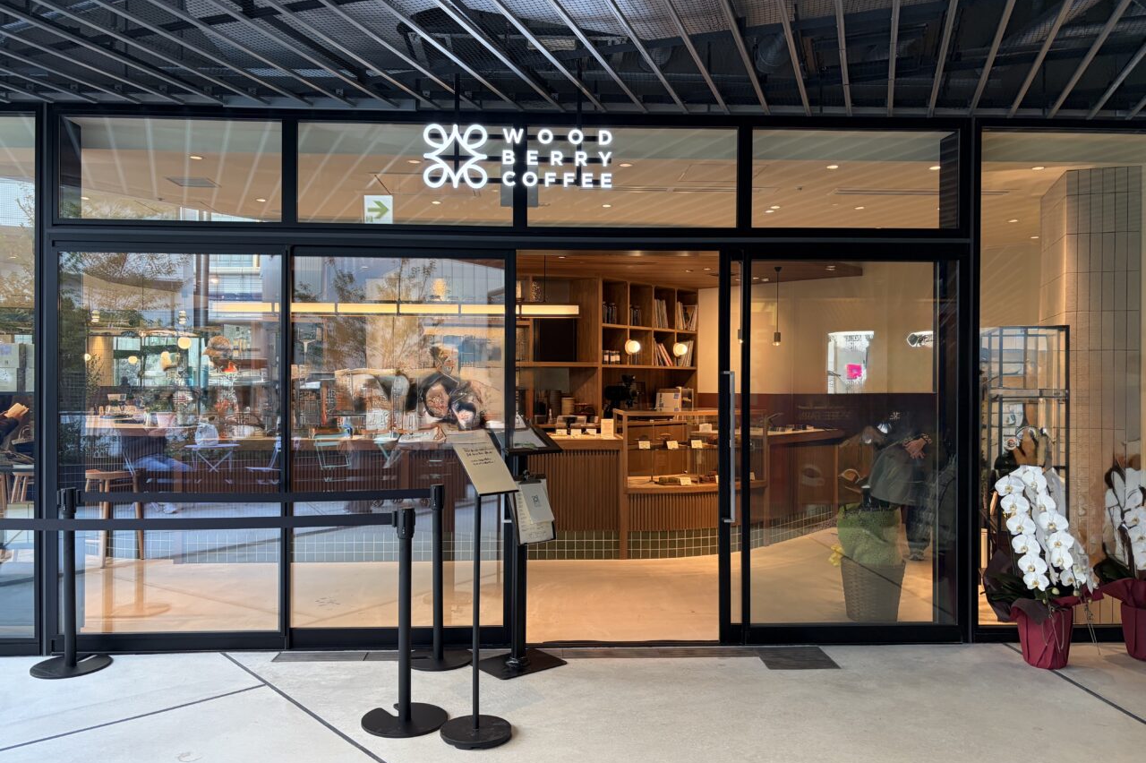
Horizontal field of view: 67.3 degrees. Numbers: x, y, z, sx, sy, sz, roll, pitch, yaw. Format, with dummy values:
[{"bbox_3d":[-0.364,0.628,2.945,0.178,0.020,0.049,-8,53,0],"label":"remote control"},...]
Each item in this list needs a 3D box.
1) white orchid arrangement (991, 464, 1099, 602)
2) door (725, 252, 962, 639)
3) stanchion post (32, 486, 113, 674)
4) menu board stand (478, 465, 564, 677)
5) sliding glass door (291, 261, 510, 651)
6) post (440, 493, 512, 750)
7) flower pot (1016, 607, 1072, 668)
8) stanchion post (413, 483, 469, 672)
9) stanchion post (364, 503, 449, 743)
[{"bbox_3d":[2.452,0.782,4.460,0.500,0.690,0.380,0,0,14],"label":"white orchid arrangement"},{"bbox_3d":[1.540,0.368,4.887,1.380,2.226,0.080,0,0,-3],"label":"door"},{"bbox_3d":[-2.593,1.008,4.458,0.372,0.920,0.372,0,0,-3],"label":"stanchion post"},{"bbox_3d":[-0.285,0.924,4.513,0.410,1.100,0.310,0,0,-38],"label":"menu board stand"},{"bbox_3d":[-0.949,0.367,4.798,1.262,2.206,0.070,0,0,-3],"label":"sliding glass door"},{"bbox_3d":[-0.398,0.963,3.575,0.298,1.020,0.298,0,0,-3],"label":"post"},{"bbox_3d":[2.495,1.344,4.543,0.270,0.275,0.270,0,0,0],"label":"flower pot"},{"bbox_3d":[-0.707,1.013,4.548,0.368,0.920,0.368,0,0,-3],"label":"stanchion post"},{"bbox_3d":[-0.726,1.012,3.739,0.372,0.920,0.372,0,0,-3],"label":"stanchion post"}]

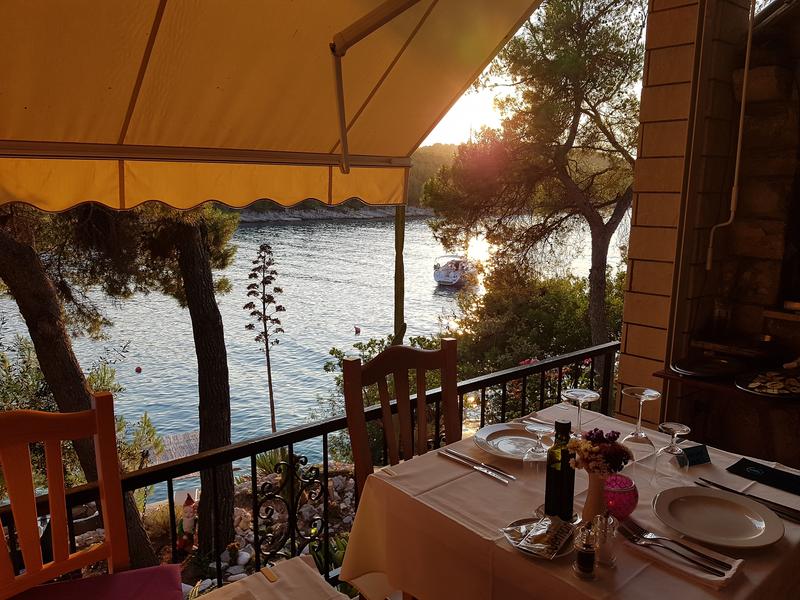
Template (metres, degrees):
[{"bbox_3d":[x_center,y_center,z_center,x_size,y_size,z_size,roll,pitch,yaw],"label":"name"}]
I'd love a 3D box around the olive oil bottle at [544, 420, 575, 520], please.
[{"bbox_3d":[0.328,0.346,1.220,0.051,0.210,0.051,-6,12,-29],"label":"olive oil bottle"}]

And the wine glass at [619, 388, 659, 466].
[{"bbox_3d":[0.546,0.318,1.380,0.090,0.212,0.090,0,10,0],"label":"wine glass"}]

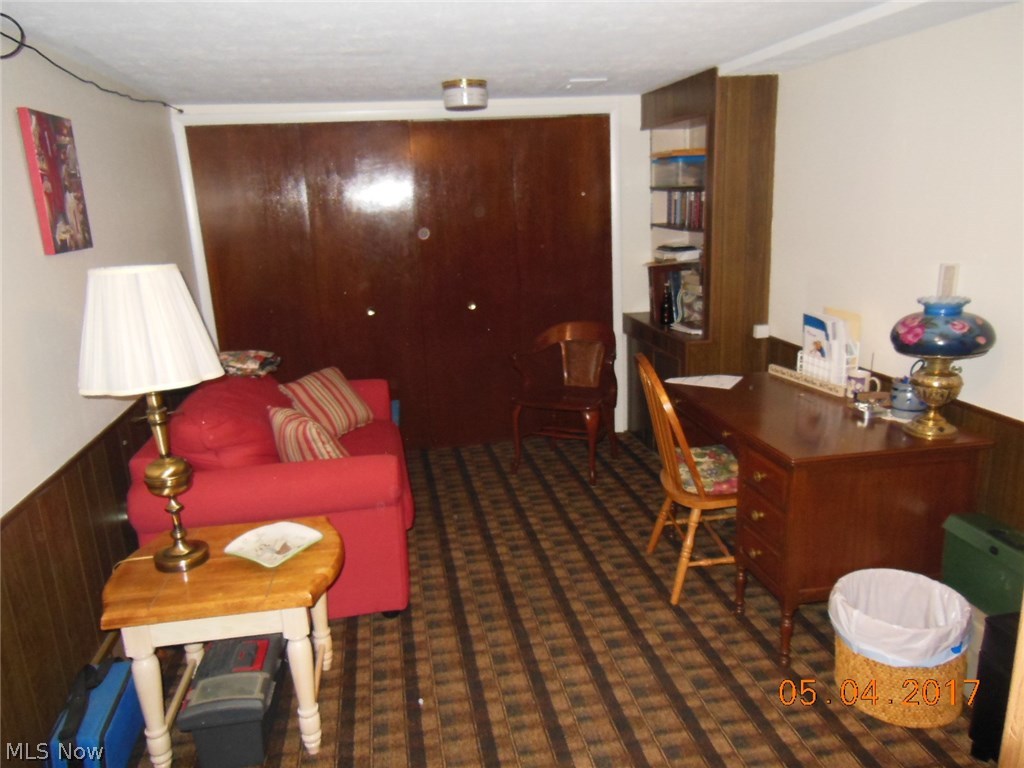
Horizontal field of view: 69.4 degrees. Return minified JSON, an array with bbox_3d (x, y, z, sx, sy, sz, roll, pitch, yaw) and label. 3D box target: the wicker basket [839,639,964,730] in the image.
[{"bbox_3d":[1.223,0.833,2.344,0.348,0.326,0.348,-5,14,-9],"label":"wicker basket"}]

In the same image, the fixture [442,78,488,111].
[{"bbox_3d":[-0.235,-1.460,3.751,0.224,0.132,0.224,-5,14,-9],"label":"fixture"}]

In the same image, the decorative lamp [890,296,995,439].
[{"bbox_3d":[1.501,-0.057,2.609,0.331,0.448,0.331,-5,14,-9],"label":"decorative lamp"}]

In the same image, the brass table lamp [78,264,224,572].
[{"bbox_3d":[-1.054,0.108,2.202,0.410,0.903,0.410,-5,14,-9],"label":"brass table lamp"}]

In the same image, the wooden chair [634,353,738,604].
[{"bbox_3d":[0.787,0.340,3.051,0.560,0.978,0.460,-4,14,-4],"label":"wooden chair"}]

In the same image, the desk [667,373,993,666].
[{"bbox_3d":[1.178,0.446,3.073,0.735,0.727,1.150,-5,14,-9],"label":"desk"}]

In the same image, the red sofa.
[{"bbox_3d":[-0.987,0.399,3.395,1.013,0.854,1.431,-5,14,-9],"label":"red sofa"}]

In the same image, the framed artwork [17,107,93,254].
[{"bbox_3d":[-1.538,-0.676,2.510,0.031,0.447,0.331,-5,14,-9],"label":"framed artwork"}]

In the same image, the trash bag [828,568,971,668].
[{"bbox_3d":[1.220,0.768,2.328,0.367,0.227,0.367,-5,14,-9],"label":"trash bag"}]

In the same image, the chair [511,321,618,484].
[{"bbox_3d":[0.324,0.082,4.417,0.560,0.859,0.540,4,16,25],"label":"chair"}]

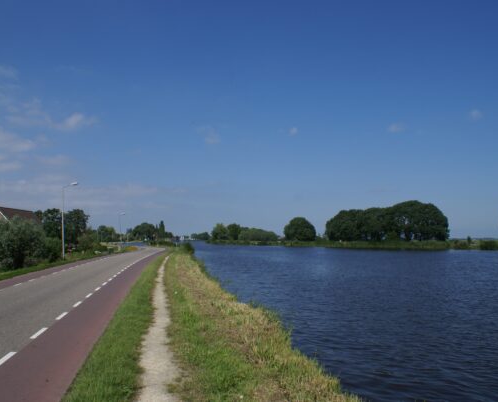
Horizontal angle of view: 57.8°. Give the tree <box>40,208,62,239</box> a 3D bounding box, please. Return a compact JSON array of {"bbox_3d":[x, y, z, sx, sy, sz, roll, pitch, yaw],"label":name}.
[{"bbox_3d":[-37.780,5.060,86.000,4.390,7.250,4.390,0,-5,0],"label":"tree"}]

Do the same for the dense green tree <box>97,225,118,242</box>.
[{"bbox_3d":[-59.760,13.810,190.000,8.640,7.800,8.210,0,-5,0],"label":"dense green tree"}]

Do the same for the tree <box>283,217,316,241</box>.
[{"bbox_3d":[20.130,11.702,179.658,12.600,11.300,12.200,0,-5,0],"label":"tree"}]

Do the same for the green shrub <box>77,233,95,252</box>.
[{"bbox_3d":[-21.630,5.560,60.000,2.400,2.730,2.400,0,-5,0],"label":"green shrub"}]

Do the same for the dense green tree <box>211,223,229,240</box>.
[{"bbox_3d":[-15.180,16.510,240.000,9.590,10.120,9.590,0,-5,0],"label":"dense green tree"}]

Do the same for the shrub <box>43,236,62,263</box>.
[{"bbox_3d":[-16.081,4.035,36.790,1.600,2.150,1.600,0,-5,0],"label":"shrub"}]

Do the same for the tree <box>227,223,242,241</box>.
[{"bbox_3d":[-7.340,15.680,228.000,8.090,9.610,8.090,0,-5,0],"label":"tree"}]

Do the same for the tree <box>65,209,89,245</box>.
[{"bbox_3d":[-31.290,4.910,82.000,4.550,7.100,4.550,0,-5,0],"label":"tree"}]

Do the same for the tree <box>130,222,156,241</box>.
[{"bbox_3d":[-55.515,16.912,239.431,13.600,10.800,12.500,0,-5,0],"label":"tree"}]

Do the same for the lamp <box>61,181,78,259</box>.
[{"bbox_3d":[-16.109,1.829,40.492,1.450,7.020,0.320,1,-5,-11],"label":"lamp"}]

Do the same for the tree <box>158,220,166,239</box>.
[{"bbox_3d":[-48.432,16.950,249.465,4.200,12.200,4.200,0,-5,0],"label":"tree"}]

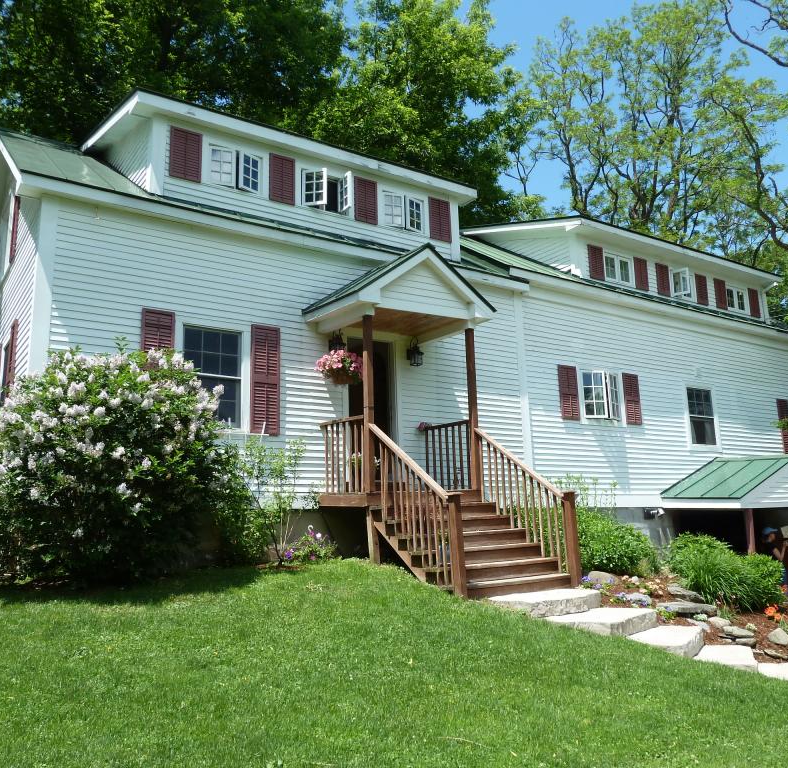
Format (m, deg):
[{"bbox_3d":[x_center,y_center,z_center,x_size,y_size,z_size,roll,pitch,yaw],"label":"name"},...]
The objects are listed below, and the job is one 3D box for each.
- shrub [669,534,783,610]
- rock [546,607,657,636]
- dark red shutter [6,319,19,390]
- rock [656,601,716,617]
[{"bbox_3d":[3.945,2.231,8.800,1.176,0.823,1.078,-6,-12,23],"label":"shrub"},{"bbox_3d":[2.172,2.455,7.614,0.735,0.167,1.176,-11,-15,40],"label":"rock"},{"bbox_3d":[-5.067,-0.130,9.789,0.044,1.470,0.441,6,-13,-34],"label":"dark red shutter"},{"bbox_3d":[3.243,2.489,8.200,0.600,0.130,0.360,-8,-13,28],"label":"rock"}]

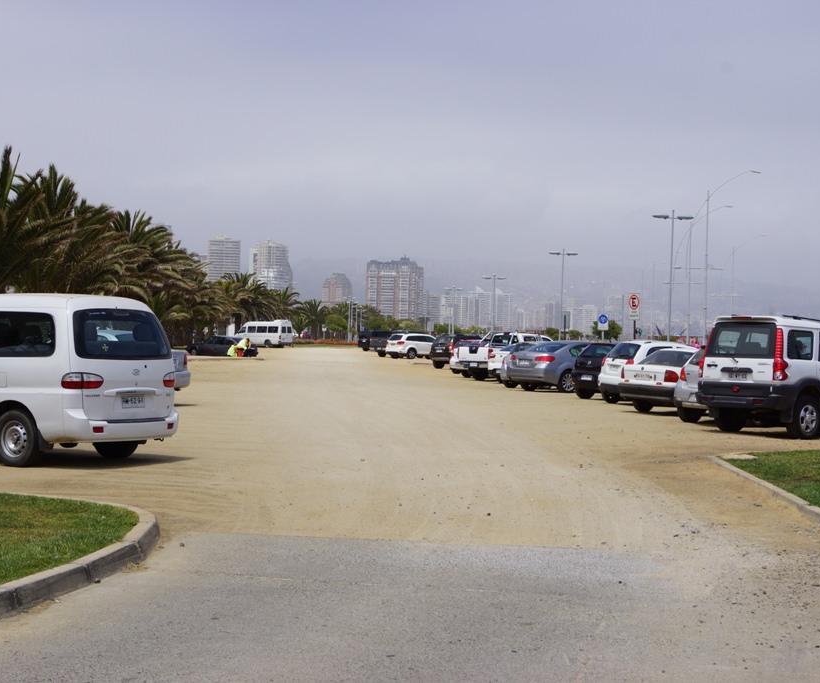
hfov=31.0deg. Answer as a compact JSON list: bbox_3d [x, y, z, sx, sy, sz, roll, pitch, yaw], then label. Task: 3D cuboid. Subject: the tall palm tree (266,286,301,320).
[{"bbox_3d":[-17.035,-3.542,199.990,6.200,7.700,6.200,1,0,-1],"label":"tall palm tree"}]

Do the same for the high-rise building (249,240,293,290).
[{"bbox_3d":[-121.691,-47.532,1295.000,36.000,81.800,30.000,1,0,-5],"label":"high-rise building"}]

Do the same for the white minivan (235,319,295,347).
[{"bbox_3d":[-14.174,-0.704,142.083,5.700,2.620,1.950,2,0,37],"label":"white minivan"}]

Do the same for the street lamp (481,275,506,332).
[{"bbox_3d":[8.214,-2.669,144.990,2.200,7.700,0.350,1,0,-4],"label":"street lamp"}]

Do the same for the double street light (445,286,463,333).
[{"bbox_3d":[5.411,-2.891,183.990,2.200,7.700,0.350,1,0,-4],"label":"double street light"}]

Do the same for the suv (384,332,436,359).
[{"bbox_3d":[0.673,0.296,98.102,4.850,1.720,1.860,1,0,-42],"label":"suv"}]

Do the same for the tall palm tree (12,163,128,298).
[{"bbox_3d":[-15.035,-3.358,64.000,6.800,8.510,6.800,1,0,0],"label":"tall palm tree"}]

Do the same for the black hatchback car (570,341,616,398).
[{"bbox_3d":[6.032,0.796,38.403,4.100,1.460,1.700,1,0,-40],"label":"black hatchback car"}]

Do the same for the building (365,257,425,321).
[{"bbox_3d":[-13.842,-41.347,1365.000,42.000,74.200,36.000,1,0,16],"label":"building"}]

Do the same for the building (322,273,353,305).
[{"bbox_3d":[-75.725,-39.286,1545.000,24.000,65.600,22.000,2,0,28],"label":"building"}]

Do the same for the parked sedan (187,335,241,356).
[{"bbox_3d":[-12.010,0.295,95.000,4.400,1.430,1.700,1,0,20],"label":"parked sedan"}]

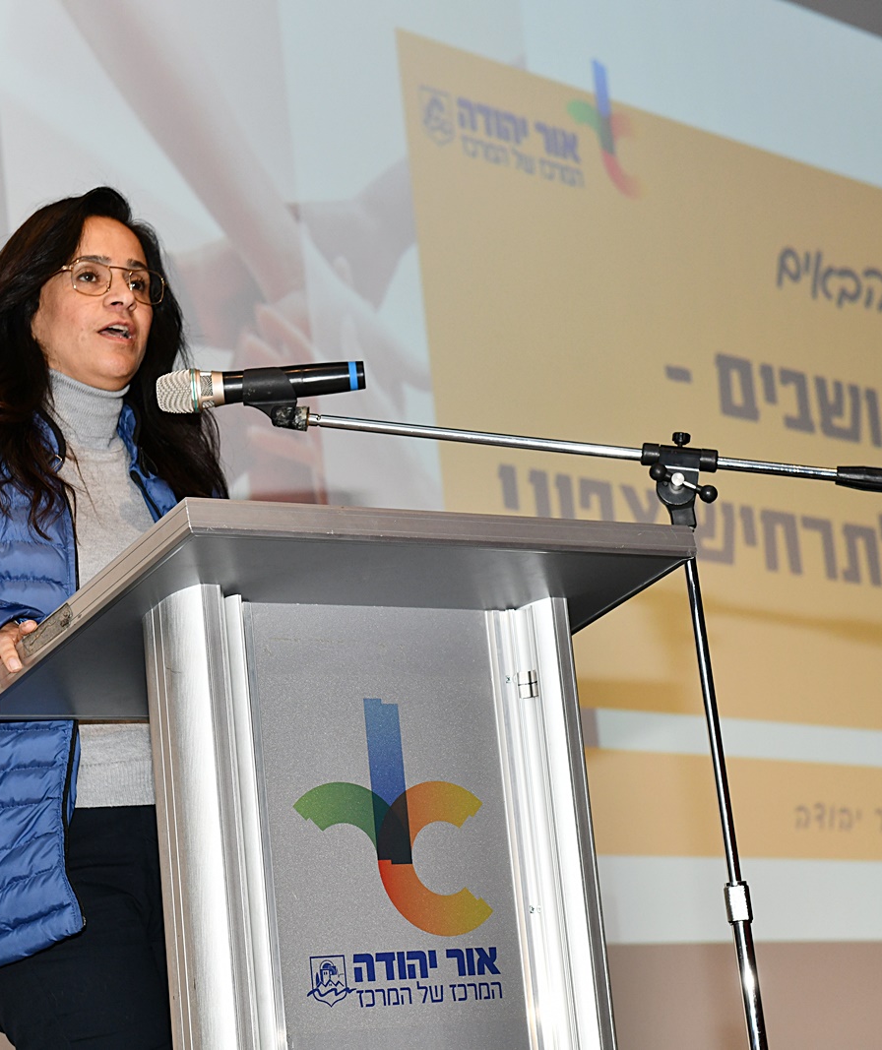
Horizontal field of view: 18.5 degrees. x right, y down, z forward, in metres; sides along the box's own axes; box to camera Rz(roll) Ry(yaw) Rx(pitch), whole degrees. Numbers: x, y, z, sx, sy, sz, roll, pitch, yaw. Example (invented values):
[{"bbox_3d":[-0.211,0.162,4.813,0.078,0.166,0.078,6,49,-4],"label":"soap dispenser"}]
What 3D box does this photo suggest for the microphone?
[{"bbox_3d":[-0.216,-0.168,3.250,0.251,0.052,0.052,-5,-13,-3],"label":"microphone"}]

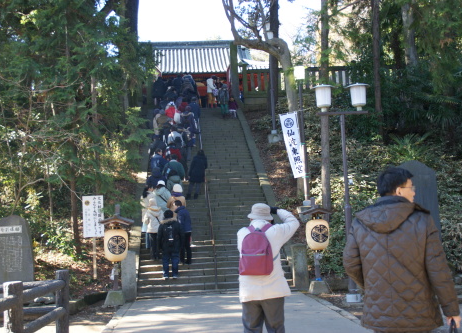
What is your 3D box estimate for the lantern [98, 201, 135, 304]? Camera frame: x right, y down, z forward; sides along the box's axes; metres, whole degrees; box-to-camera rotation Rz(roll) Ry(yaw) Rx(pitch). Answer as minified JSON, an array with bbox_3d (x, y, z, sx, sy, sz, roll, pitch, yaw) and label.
[{"bbox_3d":[-2.396,1.833,13.016,0.700,2.085,0.540,-1,-7,-9],"label":"lantern"}]

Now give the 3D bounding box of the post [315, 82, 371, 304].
[{"bbox_3d":[2.191,0.454,11.822,1.080,4.142,0.430,-3,-7,3],"label":"post"}]

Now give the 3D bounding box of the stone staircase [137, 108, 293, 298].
[{"bbox_3d":[-1.073,0.193,22.908,3.880,7.596,14.272,-2,-6,-5],"label":"stone staircase"}]

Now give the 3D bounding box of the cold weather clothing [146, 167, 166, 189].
[{"bbox_3d":[-2.293,0.382,19.100,0.600,0.760,0.420,-2,-6,-5],"label":"cold weather clothing"}]

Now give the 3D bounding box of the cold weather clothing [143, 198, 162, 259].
[{"bbox_3d":[-2.059,1.646,16.450,0.480,1.570,0.360,-3,-6,1],"label":"cold weather clothing"}]

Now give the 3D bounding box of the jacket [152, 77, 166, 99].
[{"bbox_3d":[-3.503,-3.844,30.400,0.640,1.060,0.420,-2,-6,-5],"label":"jacket"}]

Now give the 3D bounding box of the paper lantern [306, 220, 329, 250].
[{"bbox_3d":[2.045,1.612,14.700,0.540,0.740,0.540,-2,-6,-6],"label":"paper lantern"}]

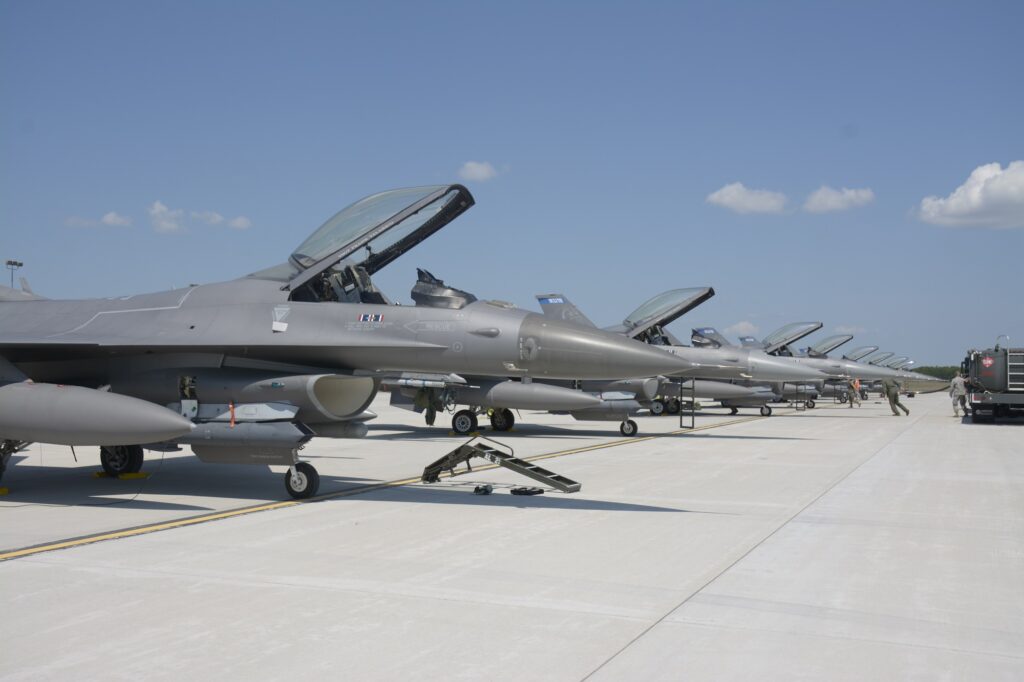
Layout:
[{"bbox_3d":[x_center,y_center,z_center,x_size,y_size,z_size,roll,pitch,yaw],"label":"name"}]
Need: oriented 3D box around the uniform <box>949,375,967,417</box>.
[{"bbox_3d":[17.615,2.131,40.400,0.680,1.740,0.460,-1,-2,20],"label":"uniform"}]

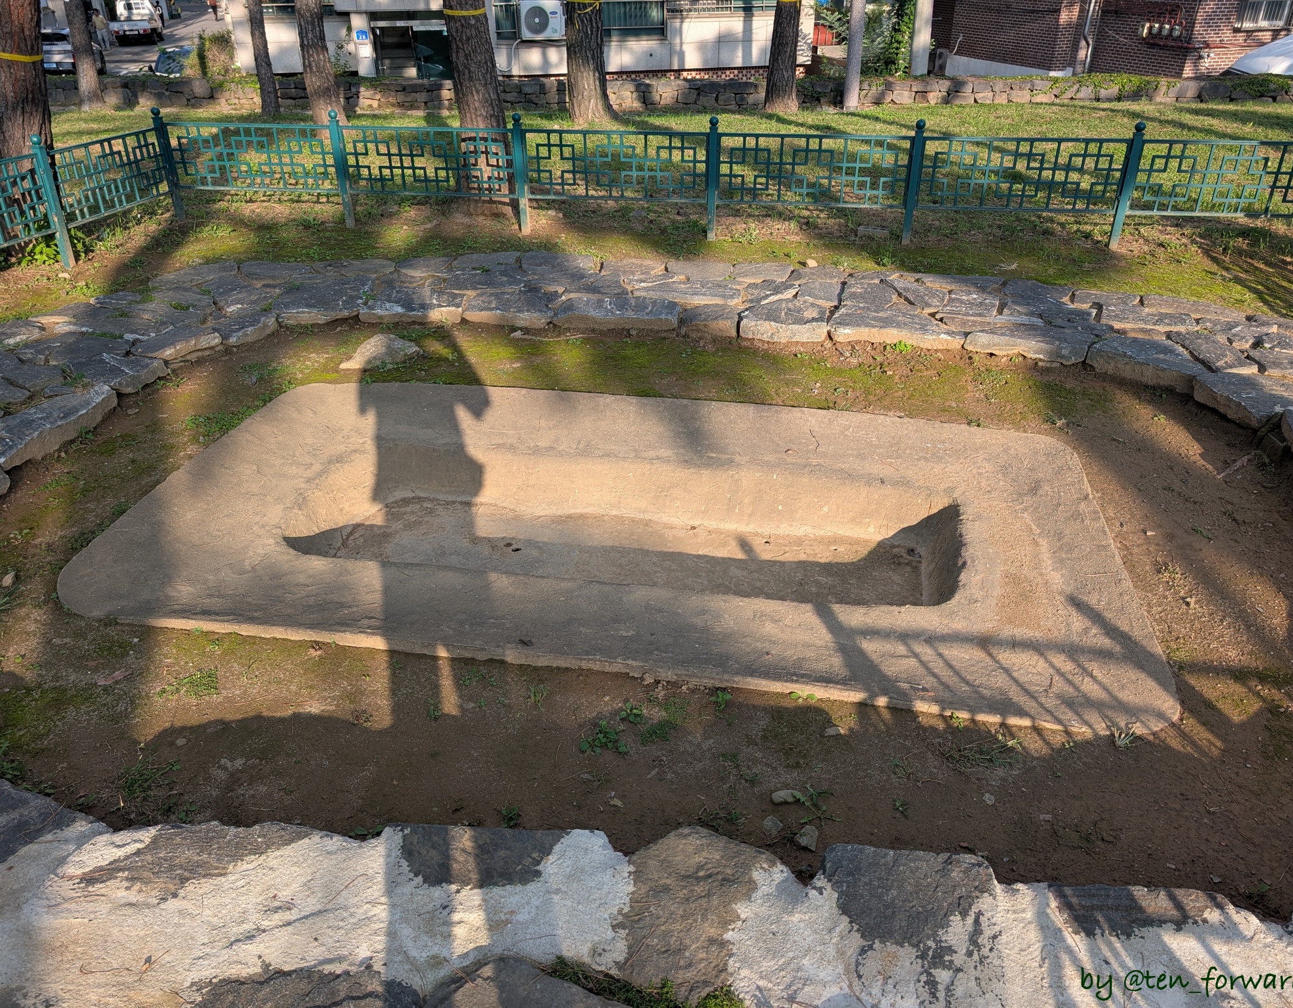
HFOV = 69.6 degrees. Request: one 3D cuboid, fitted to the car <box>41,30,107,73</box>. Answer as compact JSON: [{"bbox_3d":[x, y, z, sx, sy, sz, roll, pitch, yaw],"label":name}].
[{"bbox_3d":[-19.884,-15.229,31.500,1.830,1.580,4.350,-8,30,-14],"label":"car"}]

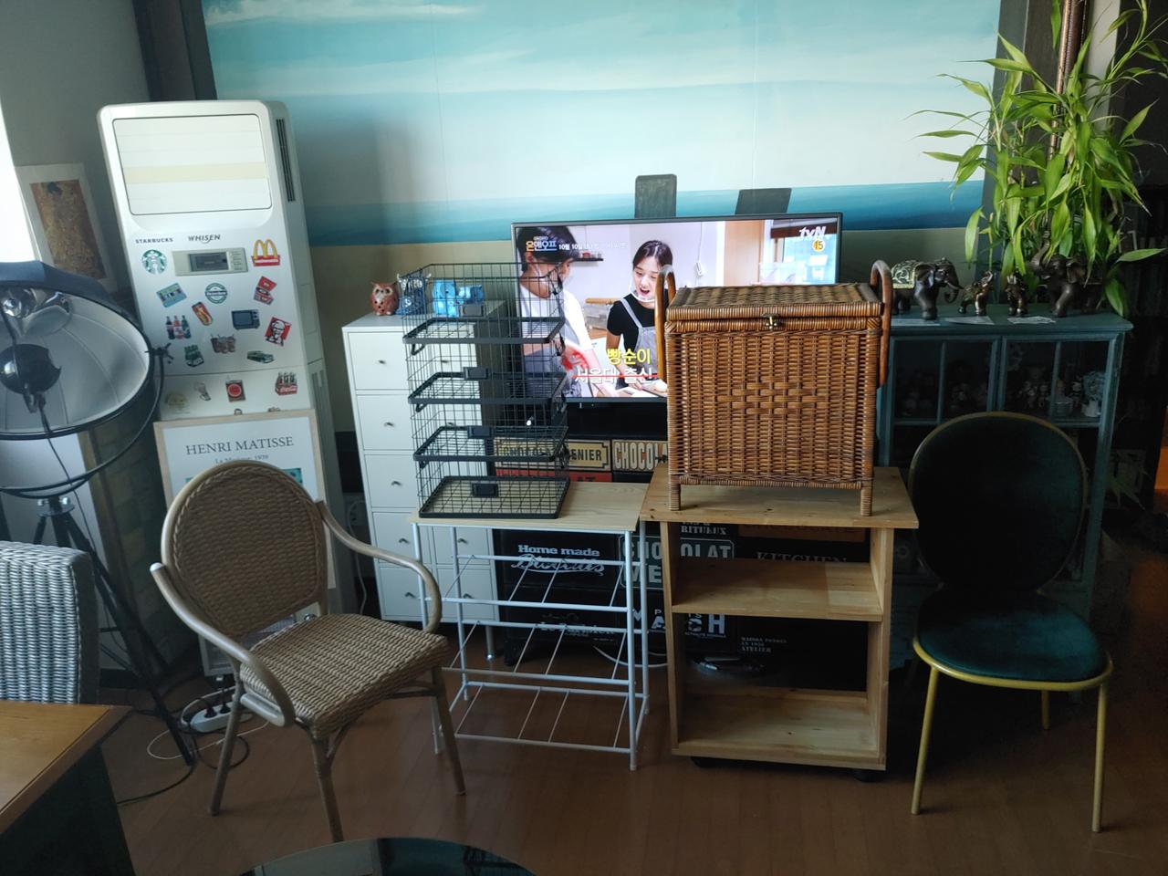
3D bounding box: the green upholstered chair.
[{"bbox_3d":[1.019,0.423,2.120,0.440,0.864,0.528,1,17,13],"label":"green upholstered chair"}]

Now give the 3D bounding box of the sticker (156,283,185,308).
[{"bbox_3d":[-1.204,-0.416,2.561,0.070,0.046,0.008,-23,16,5],"label":"sticker"}]

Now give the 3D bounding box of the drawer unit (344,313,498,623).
[{"bbox_3d":[-0.467,0.131,2.963,0.407,1.103,0.428,-1,17,8],"label":"drawer unit"}]

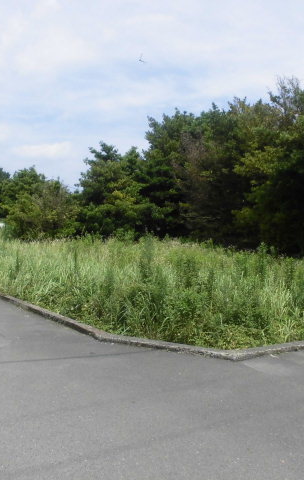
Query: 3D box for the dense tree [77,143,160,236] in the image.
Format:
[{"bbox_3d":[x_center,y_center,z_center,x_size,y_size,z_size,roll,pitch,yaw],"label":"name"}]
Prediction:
[{"bbox_3d":[-2.100,-2.650,30.000,5.200,6.600,5.000,0,2,0],"label":"dense tree"}]

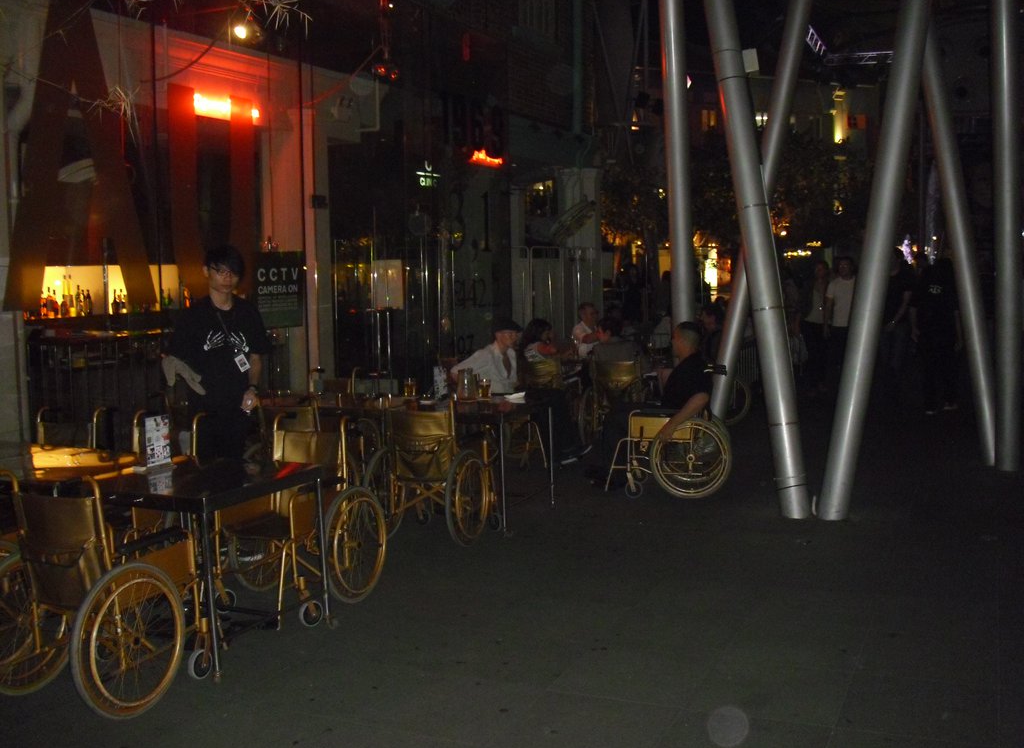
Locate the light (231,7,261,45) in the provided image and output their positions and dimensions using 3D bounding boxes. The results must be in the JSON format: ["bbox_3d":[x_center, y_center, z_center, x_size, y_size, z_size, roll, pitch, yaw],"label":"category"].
[{"bbox_3d":[-1.783,-2.333,7.547,0.161,0.208,0.198,5,8,43],"label":"light"}]

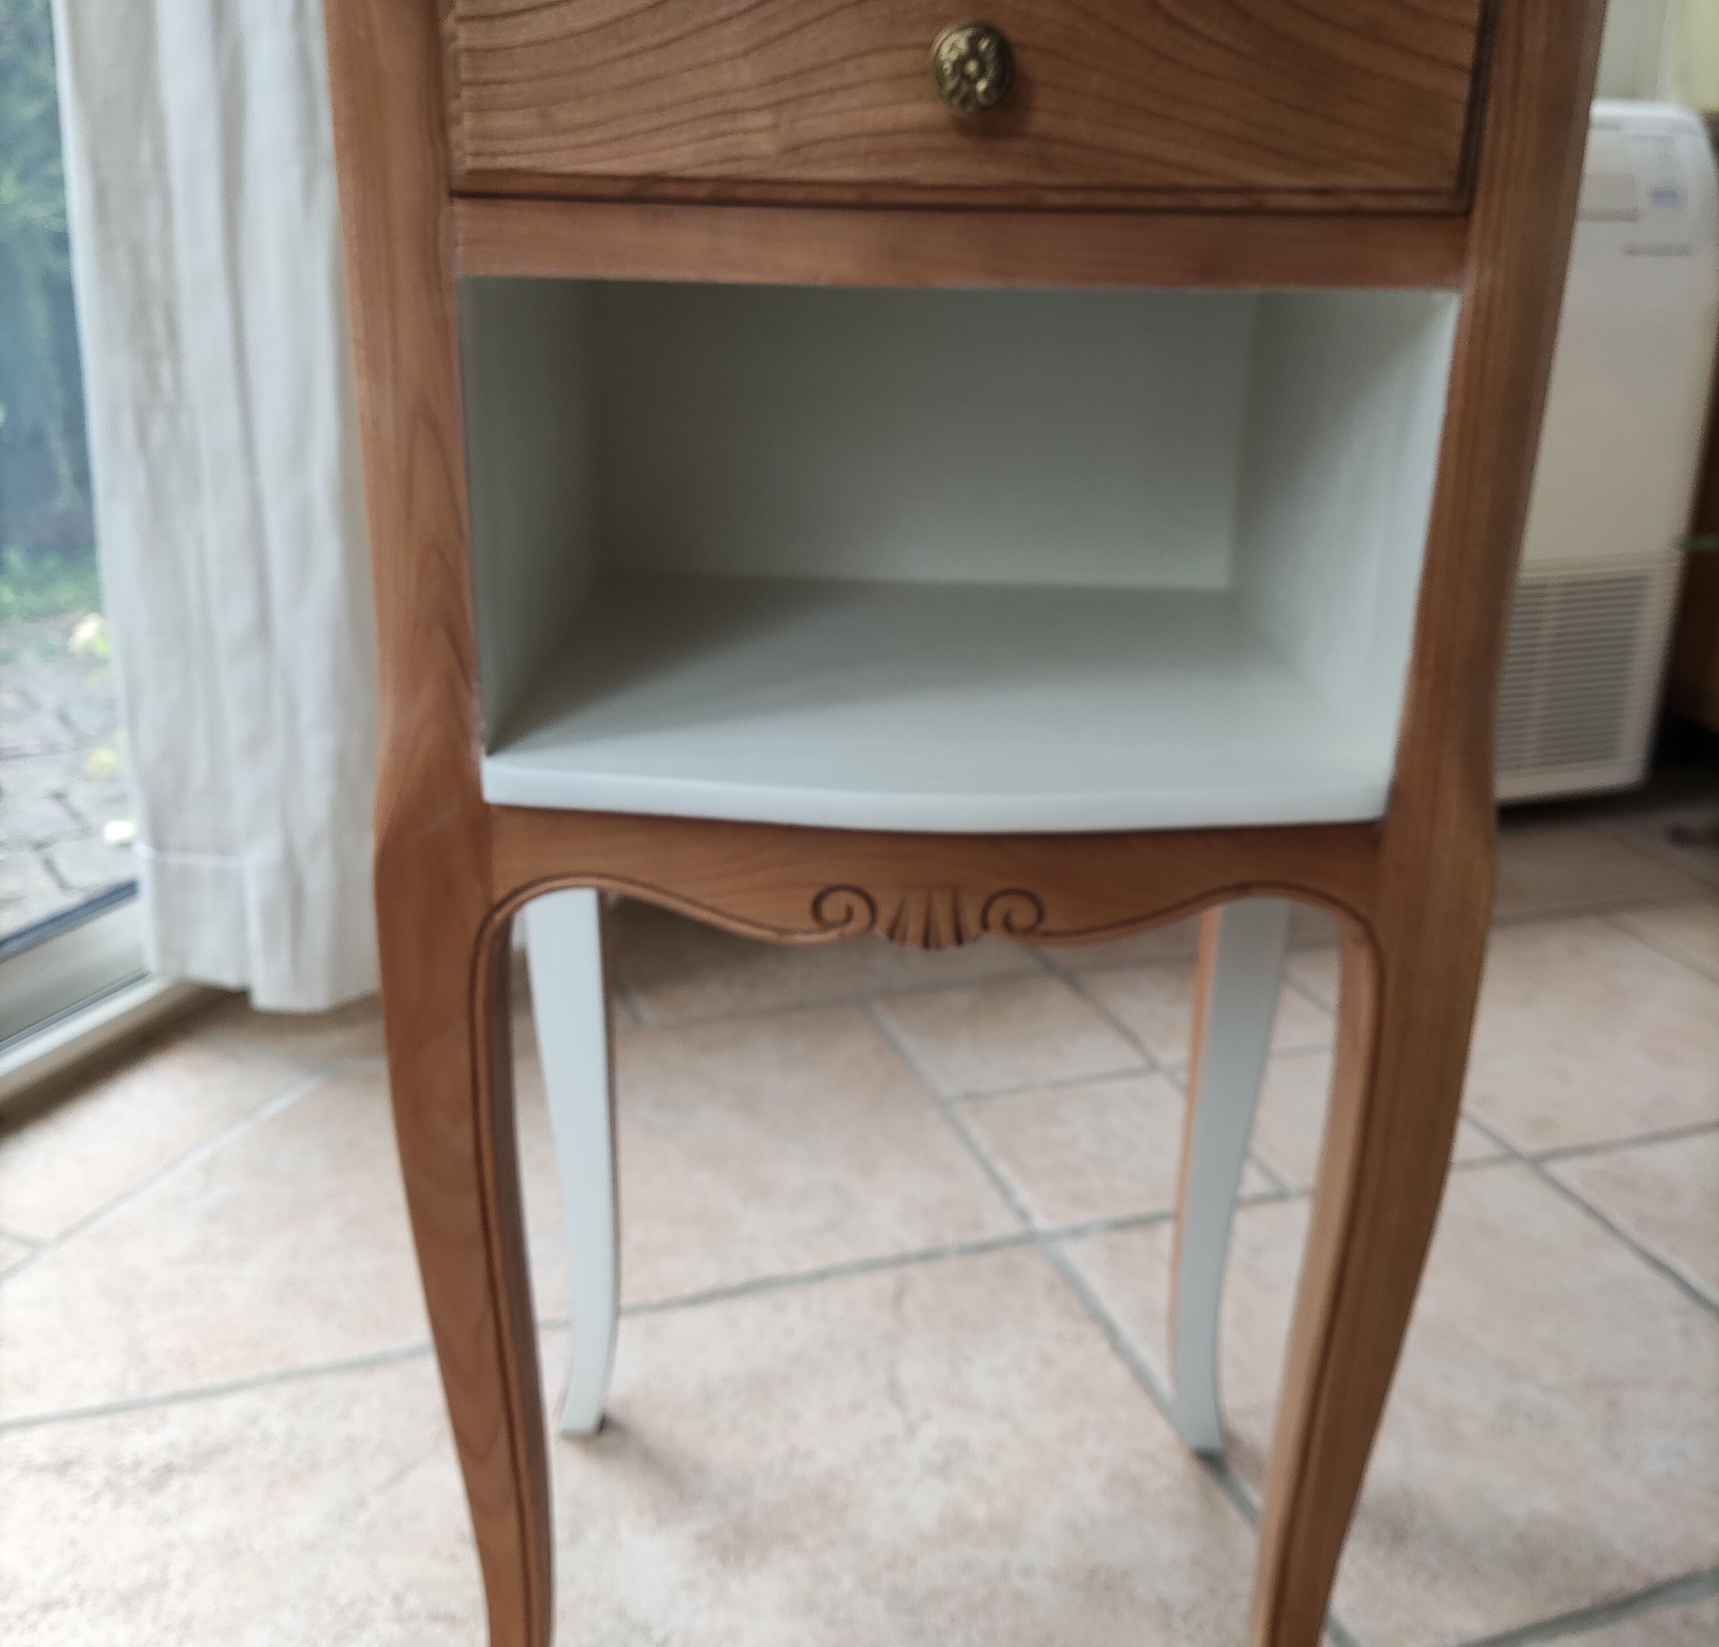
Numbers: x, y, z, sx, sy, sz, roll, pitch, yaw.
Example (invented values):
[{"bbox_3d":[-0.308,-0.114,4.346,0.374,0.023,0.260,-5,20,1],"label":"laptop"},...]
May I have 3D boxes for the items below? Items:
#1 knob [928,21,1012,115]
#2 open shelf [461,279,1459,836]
[{"bbox_3d":[0.028,-0.186,0.424,0.021,0.021,0.021,1,22,0],"label":"knob"},{"bbox_3d":[0.027,-0.116,0.602,0.276,0.153,0.254,1,22,0],"label":"open shelf"}]

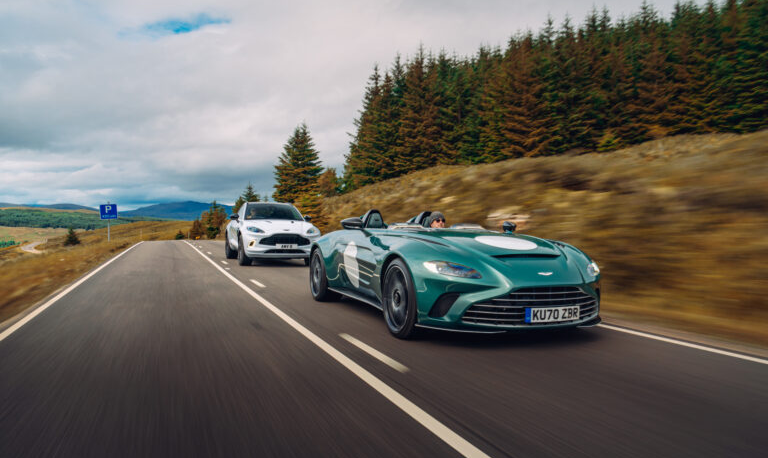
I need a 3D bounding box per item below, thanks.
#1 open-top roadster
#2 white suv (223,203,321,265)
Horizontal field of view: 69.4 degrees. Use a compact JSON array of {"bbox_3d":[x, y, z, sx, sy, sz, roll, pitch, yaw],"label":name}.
[{"bbox_3d":[0.475,0.368,6.375,2.000,1.170,4.470,0,0,-22],"label":"open-top roadster"},{"bbox_3d":[-3.315,0.099,15.889,2.060,1.680,5.040,0,0,-22],"label":"white suv"}]

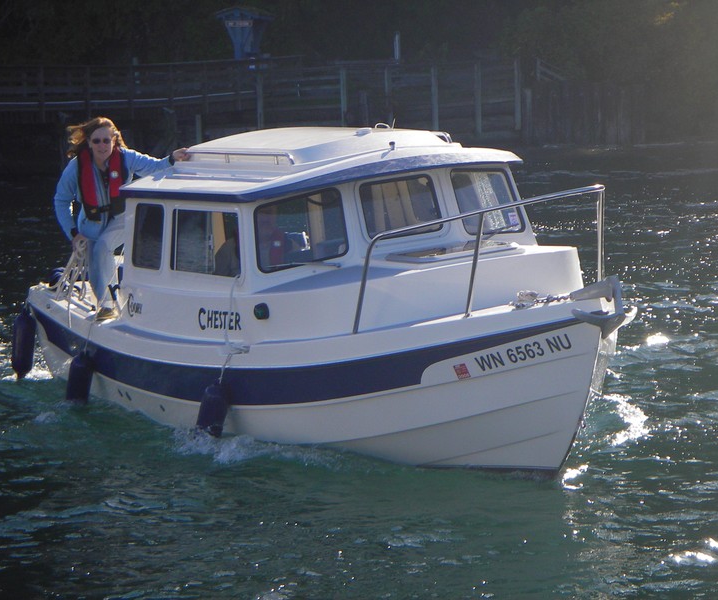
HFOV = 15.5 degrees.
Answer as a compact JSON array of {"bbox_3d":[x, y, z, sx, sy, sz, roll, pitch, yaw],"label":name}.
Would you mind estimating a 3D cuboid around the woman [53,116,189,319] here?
[{"bbox_3d":[-1.697,-0.544,18.750,0.930,1.530,0.600,-1,5,-10],"label":"woman"}]

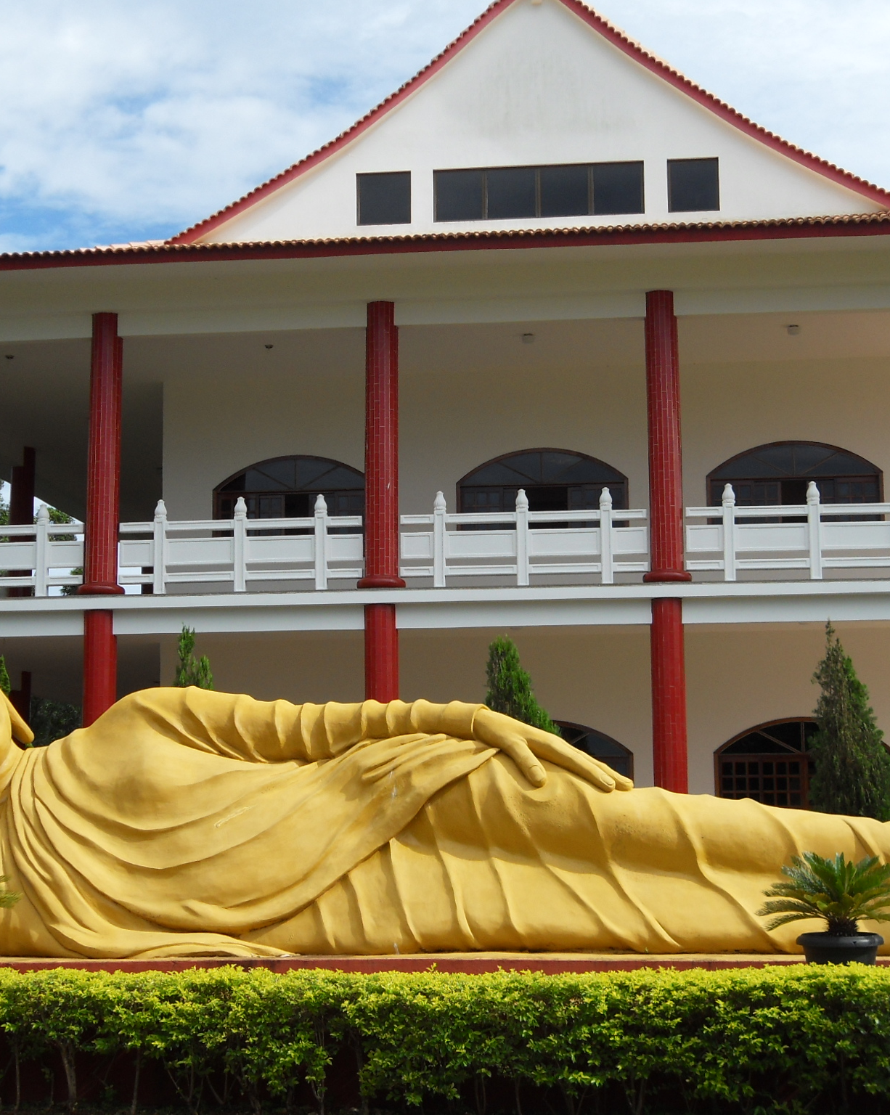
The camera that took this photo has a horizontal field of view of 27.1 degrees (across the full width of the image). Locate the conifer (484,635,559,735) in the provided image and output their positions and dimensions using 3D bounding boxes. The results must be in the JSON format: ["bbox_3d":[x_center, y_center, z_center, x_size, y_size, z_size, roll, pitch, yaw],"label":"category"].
[{"bbox_3d":[0.926,2.869,22.547,1.400,3.844,1.400,-1,-8,6],"label":"conifer"}]

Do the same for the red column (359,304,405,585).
[{"bbox_3d":[-0.918,-1.651,26.721,0.660,4.189,0.660,-1,-8,6],"label":"red column"}]

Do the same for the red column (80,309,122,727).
[{"bbox_3d":[-4.989,0.689,26.828,0.650,8.723,0.650,-1,-8,6],"label":"red column"}]

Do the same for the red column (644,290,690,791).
[{"bbox_3d":[3.135,0.501,25.992,0.650,8.723,0.650,-1,-8,6],"label":"red column"}]

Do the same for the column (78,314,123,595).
[{"bbox_3d":[-5.008,-1.556,27.141,0.660,4.189,0.660,-1,-8,6],"label":"column"}]

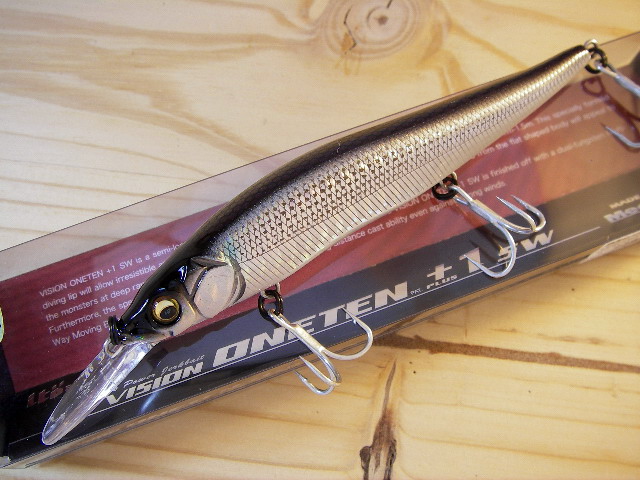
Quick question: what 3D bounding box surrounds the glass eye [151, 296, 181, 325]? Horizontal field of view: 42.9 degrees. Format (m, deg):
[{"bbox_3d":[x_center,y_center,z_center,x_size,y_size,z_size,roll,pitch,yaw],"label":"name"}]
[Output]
[{"bbox_3d":[-0.028,0.013,0.148,0.005,0.003,0.005,-27,111,0],"label":"glass eye"}]

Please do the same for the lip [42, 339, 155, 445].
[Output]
[{"bbox_3d":[-0.040,0.028,0.148,0.004,0.014,0.025,40,88,-24],"label":"lip"}]

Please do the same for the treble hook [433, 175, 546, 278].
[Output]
[{"bbox_3d":[0.032,-0.004,0.163,0.022,0.017,0.015,36,92,6],"label":"treble hook"}]

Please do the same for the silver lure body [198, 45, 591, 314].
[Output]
[{"bbox_3d":[0.014,-0.015,0.161,0.092,0.013,0.019,-31,111,-10],"label":"silver lure body"}]

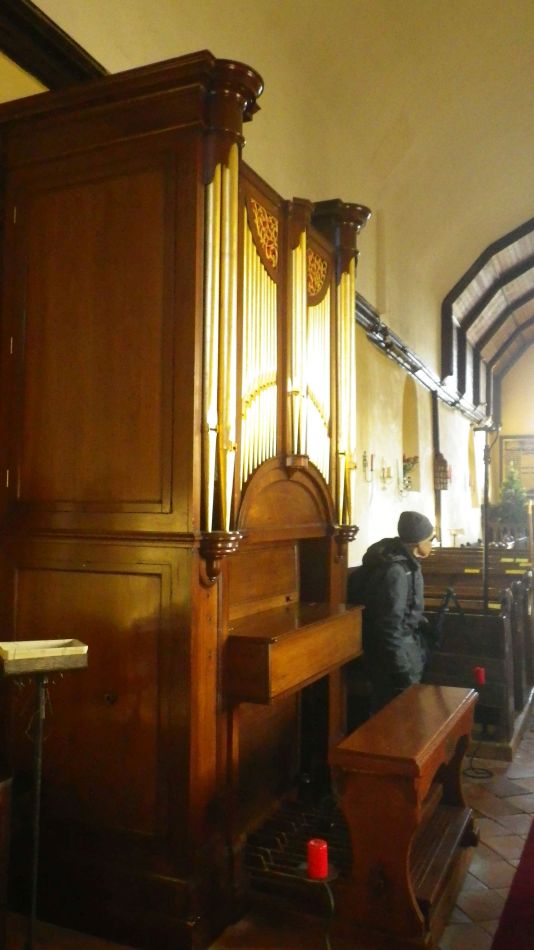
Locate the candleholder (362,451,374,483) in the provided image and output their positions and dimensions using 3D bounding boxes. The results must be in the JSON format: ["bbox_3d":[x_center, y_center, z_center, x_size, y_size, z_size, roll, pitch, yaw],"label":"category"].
[{"bbox_3d":[1.125,-0.094,7.820,0.120,0.355,0.100,-1,-3,26],"label":"candleholder"}]

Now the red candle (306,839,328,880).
[{"bbox_3d":[0.152,1.145,2.100,0.062,0.095,0.062,1,-3,0],"label":"red candle"}]

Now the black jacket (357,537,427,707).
[{"bbox_3d":[0.726,0.811,4.119,0.350,0.900,0.470,2,-3,-16],"label":"black jacket"}]

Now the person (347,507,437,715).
[{"bbox_3d":[0.723,1.036,4.107,0.400,1.620,0.470,2,-3,-16],"label":"person"}]

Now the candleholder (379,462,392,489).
[{"bbox_3d":[1.415,0.006,8.420,0.130,0.310,0.160,-1,-3,26],"label":"candleholder"}]

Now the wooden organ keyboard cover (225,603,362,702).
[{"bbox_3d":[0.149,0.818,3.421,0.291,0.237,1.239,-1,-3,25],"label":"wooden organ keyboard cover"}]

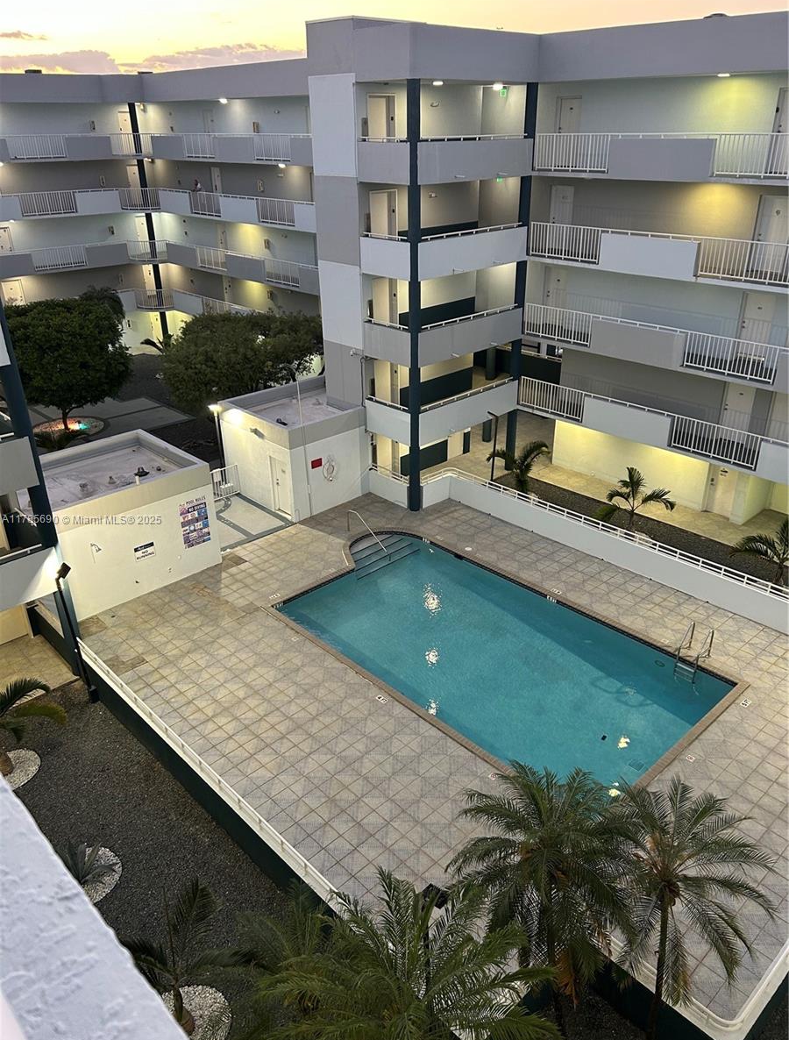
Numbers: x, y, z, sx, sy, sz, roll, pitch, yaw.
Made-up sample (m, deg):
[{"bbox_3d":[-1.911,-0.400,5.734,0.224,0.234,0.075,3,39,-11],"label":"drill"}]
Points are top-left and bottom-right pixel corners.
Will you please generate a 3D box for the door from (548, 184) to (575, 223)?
[{"bbox_3d":[5.782,-10.488,27.452,0.100,2.050,0.927,-24,35,-38],"label":"door"}]

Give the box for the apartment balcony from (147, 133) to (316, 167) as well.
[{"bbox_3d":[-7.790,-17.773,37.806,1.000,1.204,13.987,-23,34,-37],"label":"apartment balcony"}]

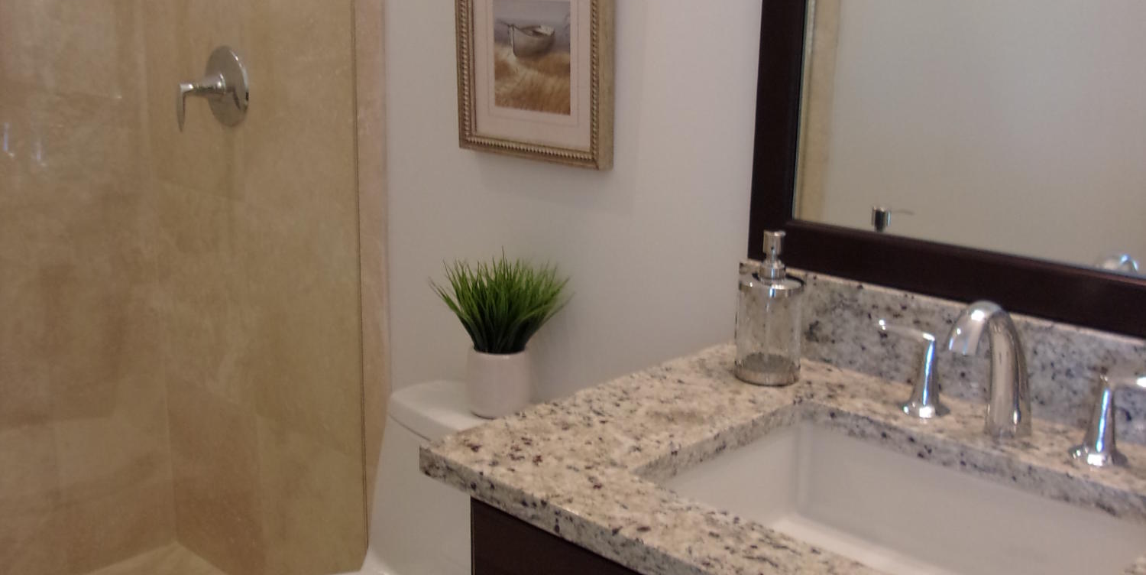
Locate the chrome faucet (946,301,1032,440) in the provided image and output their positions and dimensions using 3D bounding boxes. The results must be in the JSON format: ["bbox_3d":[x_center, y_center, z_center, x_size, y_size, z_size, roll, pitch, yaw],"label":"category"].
[{"bbox_3d":[0.441,0.091,1.253,0.050,0.161,0.162,14,19,42],"label":"chrome faucet"}]

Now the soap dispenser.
[{"bbox_3d":[0.249,0.022,1.482,0.083,0.179,0.092,0,14,-5],"label":"soap dispenser"}]

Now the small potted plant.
[{"bbox_3d":[-0.122,0.075,1.872,0.205,0.250,0.205,1,14,0],"label":"small potted plant"}]

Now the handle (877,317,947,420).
[{"bbox_3d":[0.391,0.092,1.386,0.108,0.094,0.054,14,19,42],"label":"handle"}]

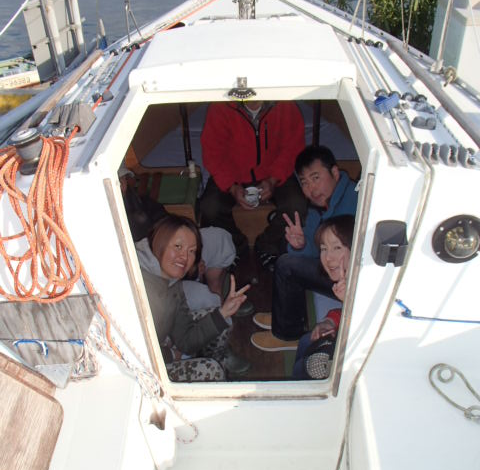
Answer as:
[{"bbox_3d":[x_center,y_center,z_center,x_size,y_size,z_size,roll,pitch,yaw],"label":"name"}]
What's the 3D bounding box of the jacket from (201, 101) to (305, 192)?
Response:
[{"bbox_3d":[0.066,-0.505,2.860,0.560,0.540,0.390,-2,35,-2],"label":"jacket"}]

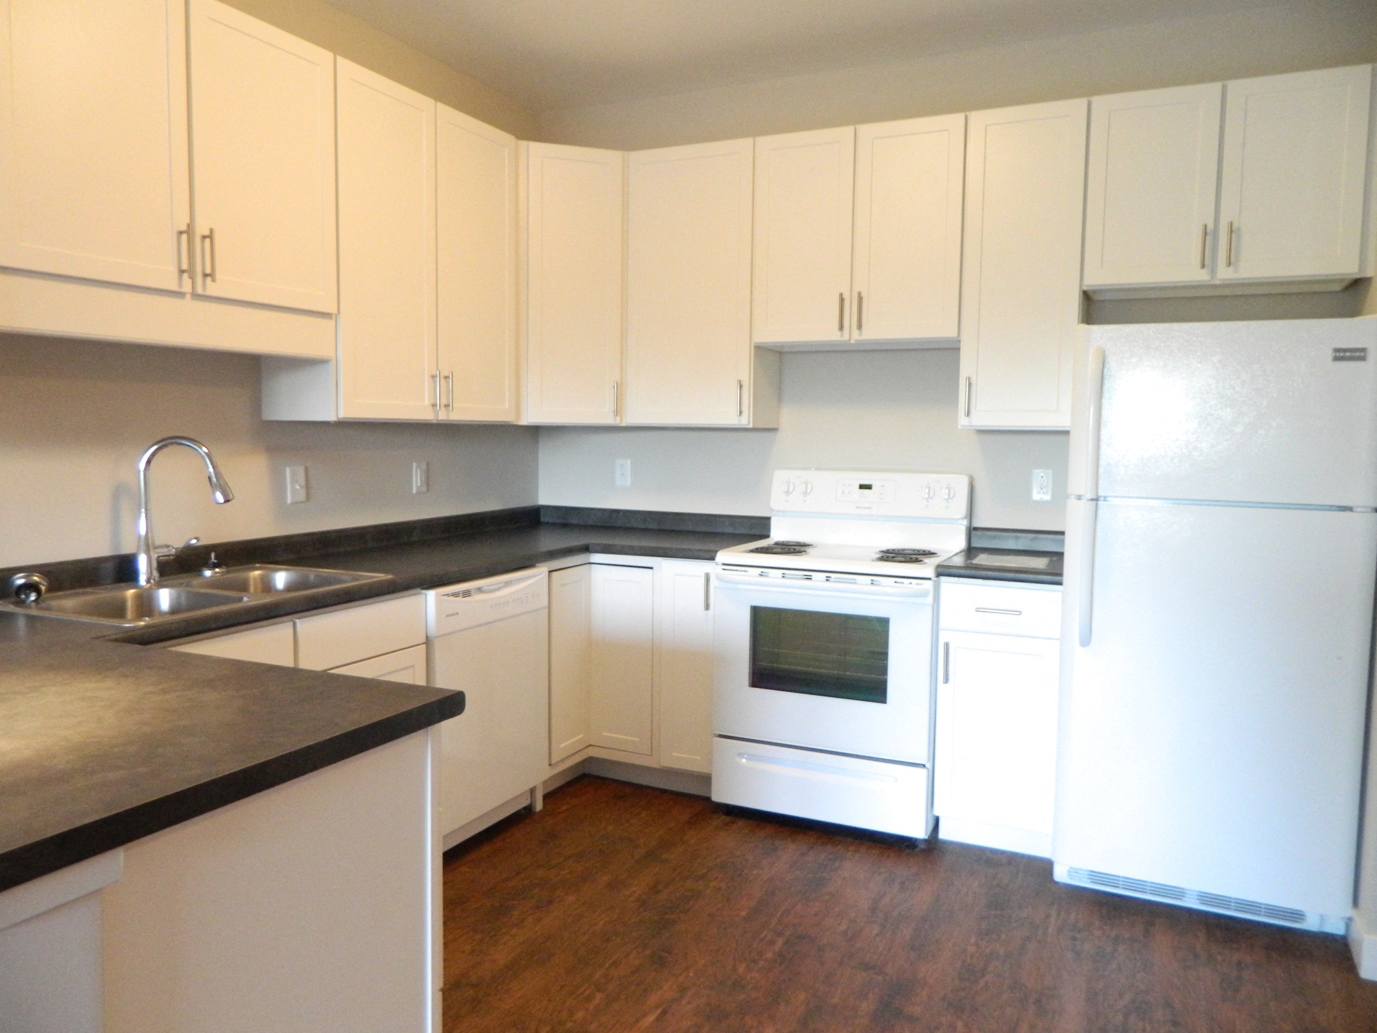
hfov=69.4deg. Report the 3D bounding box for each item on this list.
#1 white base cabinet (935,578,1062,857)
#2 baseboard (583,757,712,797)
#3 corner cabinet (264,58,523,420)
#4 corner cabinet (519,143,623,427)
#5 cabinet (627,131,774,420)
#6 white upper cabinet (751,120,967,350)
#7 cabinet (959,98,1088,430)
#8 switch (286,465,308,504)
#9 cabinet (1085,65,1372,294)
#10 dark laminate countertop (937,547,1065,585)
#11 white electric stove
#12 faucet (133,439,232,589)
[{"bbox_3d":[1.100,0.628,3.441,0.384,0.882,0.632,3,5,24],"label":"white base cabinet"},{"bbox_3d":[-0.154,0.971,3.783,0.562,0.112,0.018,3,5,24],"label":"baseboard"},{"bbox_3d":[-0.983,-0.853,3.405,0.326,1.057,0.913,3,5,24],"label":"corner cabinet"},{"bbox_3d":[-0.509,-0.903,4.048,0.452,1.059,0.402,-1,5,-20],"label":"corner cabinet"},{"bbox_3d":[0.061,-0.889,3.966,0.538,1.057,0.326,3,5,24],"label":"cabinet"},{"bbox_3d":[0.655,-1.011,3.683,0.764,0.752,0.326,3,5,24],"label":"white upper cabinet"},{"bbox_3d":[1.176,-0.833,3.458,0.387,1.057,0.326,3,5,24],"label":"cabinet"},{"bbox_3d":[-1.270,-0.103,3.239,0.010,0.118,0.075,3,5,24],"label":"switch"},{"bbox_3d":[1.700,-1.036,3.201,0.759,0.600,0.326,3,5,24],"label":"cabinet"},{"bbox_3d":[1.104,0.170,3.399,0.385,0.036,0.639,3,5,24],"label":"dark laminate countertop"},{"bbox_3d":[0.561,0.446,3.641,0.766,1.198,0.663,3,5,24],"label":"white electric stove"},{"bbox_3d":[-1.351,-0.015,2.700,0.262,0.392,0.128,1,5,3],"label":"faucet"}]

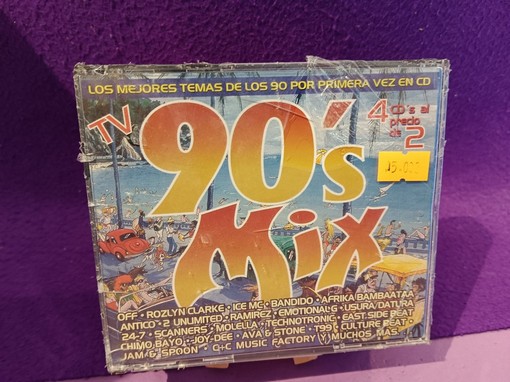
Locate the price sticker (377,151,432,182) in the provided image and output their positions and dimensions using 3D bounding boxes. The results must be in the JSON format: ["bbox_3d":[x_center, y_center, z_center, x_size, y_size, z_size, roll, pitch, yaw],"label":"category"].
[{"bbox_3d":[0.061,-0.010,0.157,0.022,0.012,0.001,-1,11,-6],"label":"price sticker"}]

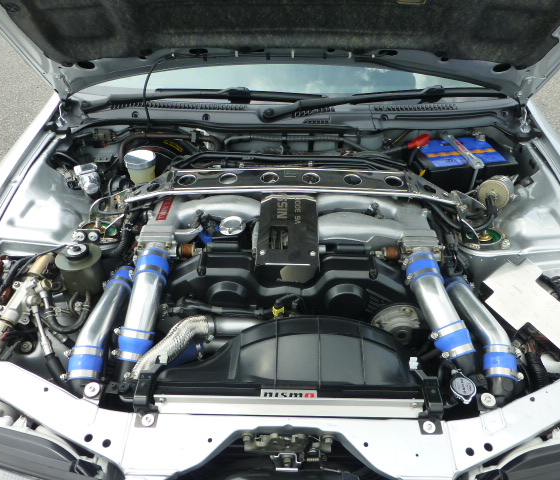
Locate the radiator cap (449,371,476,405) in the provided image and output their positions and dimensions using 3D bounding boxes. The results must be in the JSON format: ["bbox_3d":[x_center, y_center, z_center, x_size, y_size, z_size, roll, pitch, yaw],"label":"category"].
[{"bbox_3d":[0.336,0.279,0.853,0.049,0.028,0.062,3,38,3],"label":"radiator cap"}]

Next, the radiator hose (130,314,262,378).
[{"bbox_3d":[-0.164,0.201,0.913,0.286,0.089,0.071,-13,40,-17],"label":"radiator hose"}]

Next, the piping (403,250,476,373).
[{"bbox_3d":[0.340,0.146,0.970,0.085,0.085,0.240,-10,67,-13],"label":"piping"}]

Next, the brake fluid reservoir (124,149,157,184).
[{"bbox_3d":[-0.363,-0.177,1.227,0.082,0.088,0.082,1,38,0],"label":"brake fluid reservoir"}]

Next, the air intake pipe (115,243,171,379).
[{"bbox_3d":[-0.289,0.147,0.970,0.085,0.085,0.255,6,69,7],"label":"air intake pipe"}]

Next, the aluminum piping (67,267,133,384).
[{"bbox_3d":[-0.376,0.184,0.993,0.085,0.085,0.259,8,61,9],"label":"aluminum piping"}]

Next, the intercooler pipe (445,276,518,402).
[{"bbox_3d":[0.430,0.202,0.993,0.085,0.085,0.251,-5,60,-8],"label":"intercooler pipe"}]

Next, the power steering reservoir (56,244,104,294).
[{"bbox_3d":[-0.442,0.066,1.036,0.100,0.110,0.100,1,38,0],"label":"power steering reservoir"}]

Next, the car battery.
[{"bbox_3d":[0.514,-0.173,1.388,0.258,0.210,0.175,-6,38,-9],"label":"car battery"}]

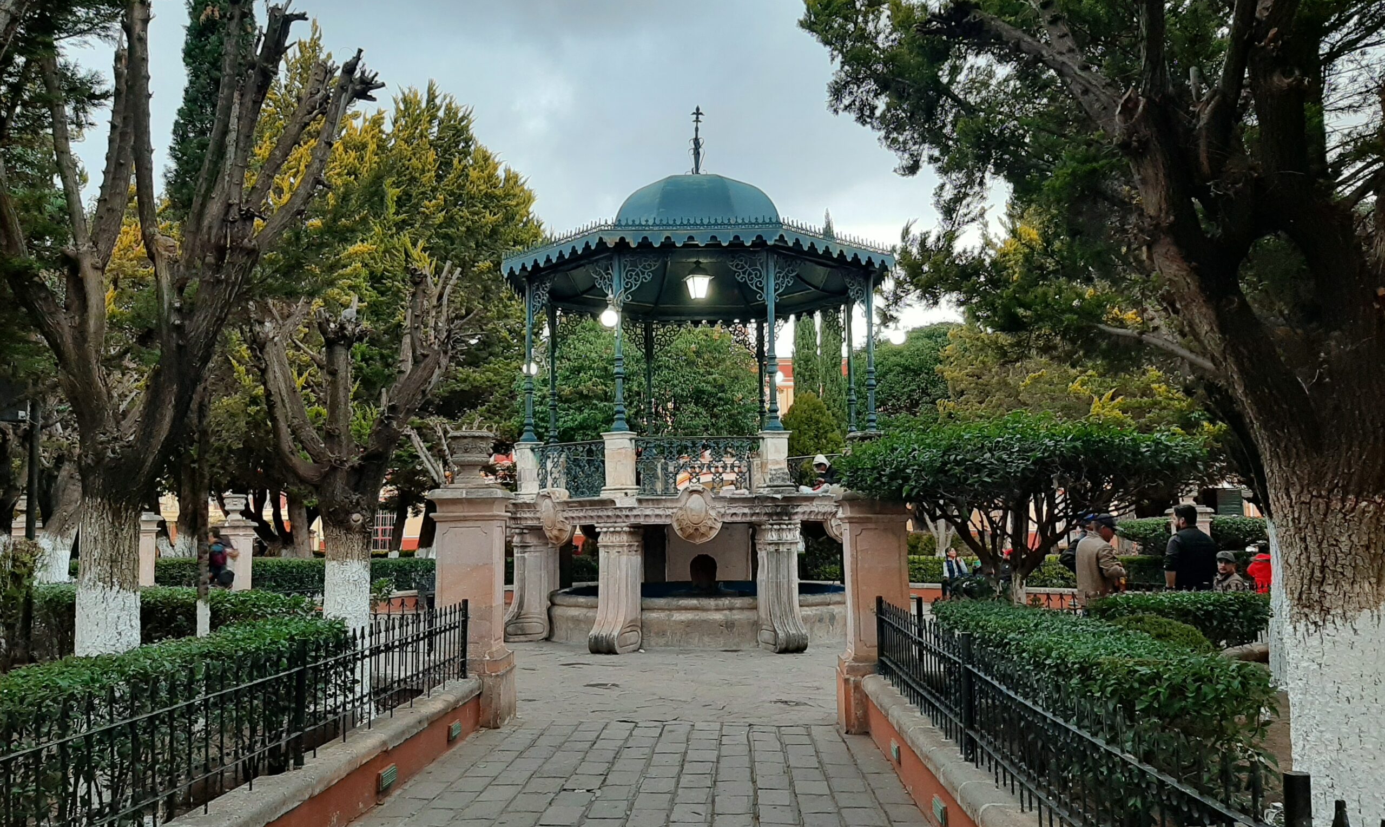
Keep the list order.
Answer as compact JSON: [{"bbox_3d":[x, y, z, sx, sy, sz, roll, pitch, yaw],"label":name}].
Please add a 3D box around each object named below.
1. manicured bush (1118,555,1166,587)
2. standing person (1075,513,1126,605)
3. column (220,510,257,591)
[{"bbox_3d":[9.164,3.321,21.145,1.700,0.850,0.900,-6,-9,37],"label":"manicured bush"},{"bbox_3d":[3.801,1.760,9.655,0.360,1.690,0.500,5,-9,-37],"label":"standing person"},{"bbox_3d":[-7.963,2.747,18.207,0.570,1.940,0.570,-1,-7,2],"label":"column"}]

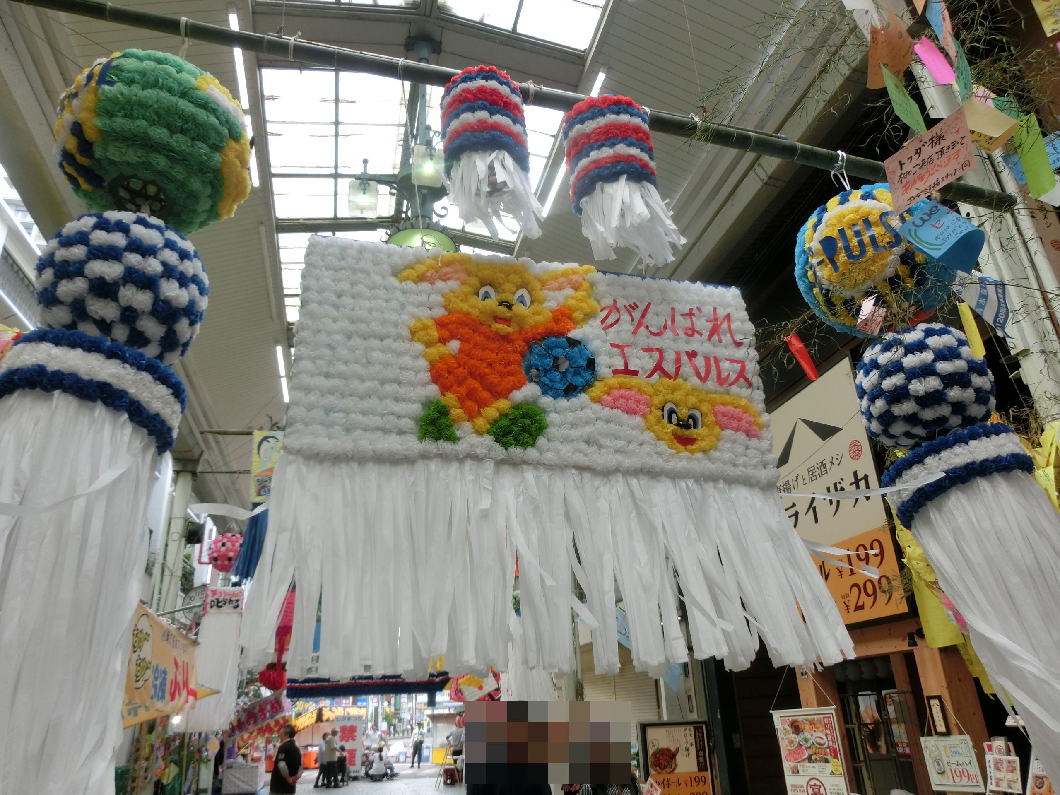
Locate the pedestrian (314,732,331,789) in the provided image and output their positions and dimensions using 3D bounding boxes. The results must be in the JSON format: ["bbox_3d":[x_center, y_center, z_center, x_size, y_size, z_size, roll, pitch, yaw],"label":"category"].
[{"bbox_3d":[-6.056,10.586,21.500,0.450,1.520,0.450,12,-27,-29],"label":"pedestrian"}]

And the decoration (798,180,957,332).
[{"bbox_3d":[1.627,-0.651,3.500,0.690,0.680,0.690,-22,-31,39],"label":"decoration"}]

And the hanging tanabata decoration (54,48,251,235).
[{"bbox_3d":[-1.449,-0.984,2.870,0.685,0.660,0.685,4,-24,-13],"label":"hanging tanabata decoration"}]

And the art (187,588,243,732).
[{"bbox_3d":[-4.825,4.009,11.289,0.600,2.060,0.550,11,-27,-28],"label":"art"}]

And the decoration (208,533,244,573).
[{"bbox_3d":[-4.704,2.430,11.500,0.600,0.600,0.600,4,-24,-13],"label":"decoration"}]

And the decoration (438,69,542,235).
[{"bbox_3d":[-0.174,-1.032,3.207,0.420,0.690,0.400,-2,-23,-1],"label":"decoration"}]

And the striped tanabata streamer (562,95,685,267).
[{"bbox_3d":[0.415,-0.936,3.325,0.460,0.700,0.420,-2,-23,-1],"label":"striped tanabata streamer"}]

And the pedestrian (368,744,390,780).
[{"bbox_3d":[-4.840,11.714,23.600,0.650,1.020,0.750,0,-24,-6],"label":"pedestrian"}]

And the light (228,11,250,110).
[{"bbox_3d":[-2.934,-3.377,7.426,0.090,0.090,1.260,4,-24,-13],"label":"light"}]

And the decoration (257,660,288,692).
[{"bbox_3d":[-4.036,4.360,11.500,0.460,0.440,0.460,4,-24,-13],"label":"decoration"}]

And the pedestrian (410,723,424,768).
[{"bbox_3d":[-4.413,13.646,28.800,0.520,1.650,0.340,4,-24,-13],"label":"pedestrian"}]

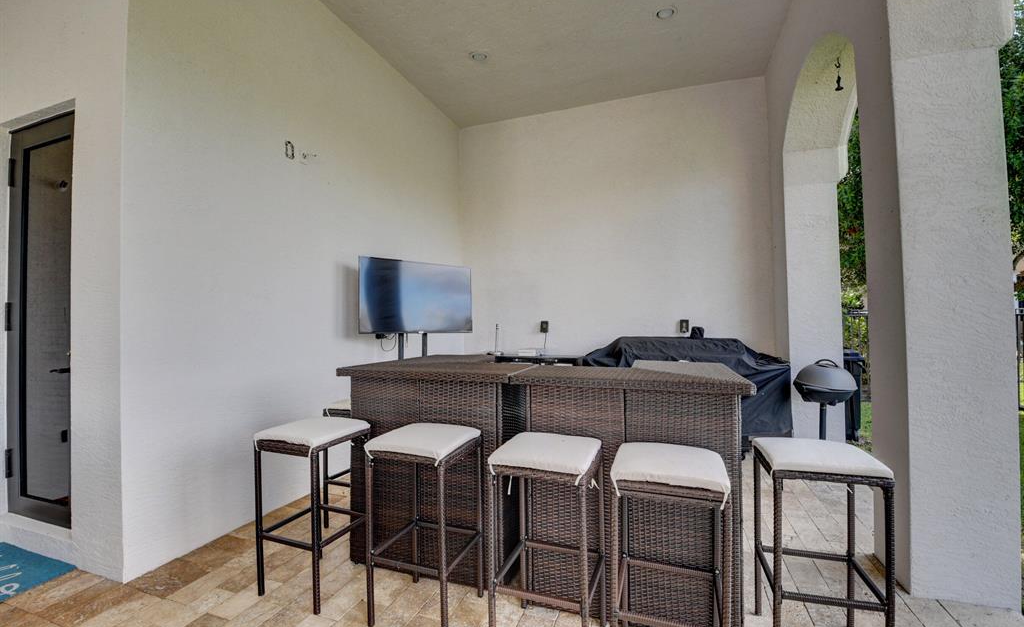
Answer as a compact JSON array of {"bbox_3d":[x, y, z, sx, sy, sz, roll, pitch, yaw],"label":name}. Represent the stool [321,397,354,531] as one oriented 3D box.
[{"bbox_3d":[-0.988,1.002,2.913,0.379,0.795,0.400,-1,-2,19],"label":"stool"}]

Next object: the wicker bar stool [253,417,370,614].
[{"bbox_3d":[-0.998,0.984,2.191,0.400,0.795,0.379,-1,-2,21],"label":"wicker bar stool"}]

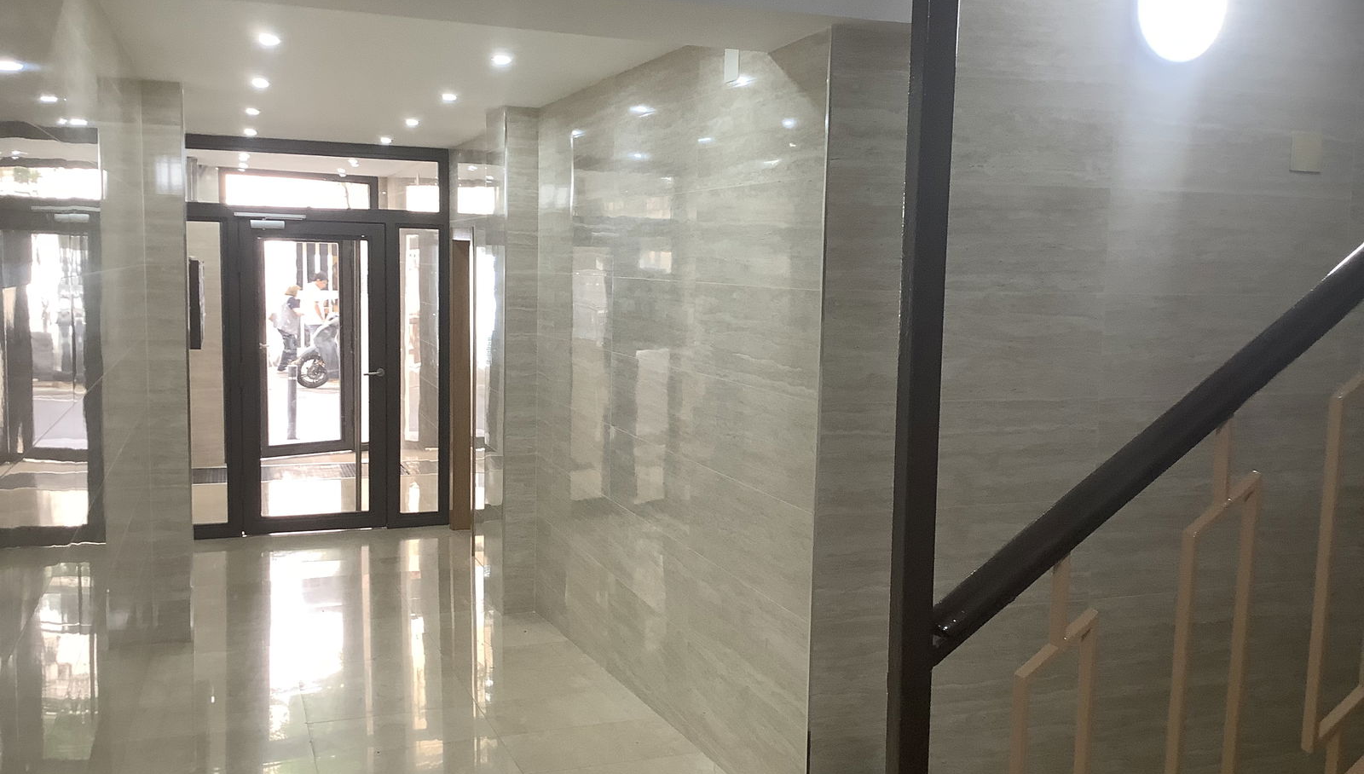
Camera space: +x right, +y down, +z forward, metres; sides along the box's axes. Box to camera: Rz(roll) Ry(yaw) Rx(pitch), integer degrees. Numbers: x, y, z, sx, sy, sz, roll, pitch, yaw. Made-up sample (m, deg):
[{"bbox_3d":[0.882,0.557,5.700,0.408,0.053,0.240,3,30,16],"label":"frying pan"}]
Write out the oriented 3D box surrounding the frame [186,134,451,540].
[{"bbox_3d":[-2.442,-0.318,8.209,1.741,2.612,0.110,-1,6,-21],"label":"frame"}]

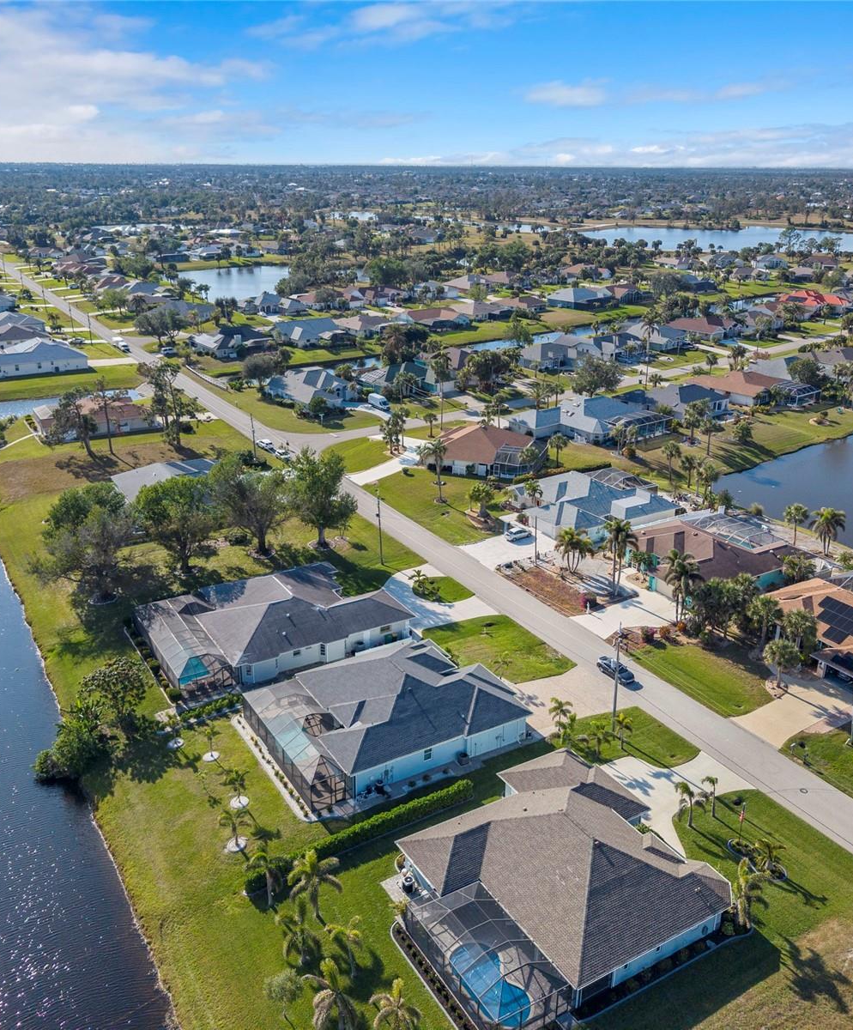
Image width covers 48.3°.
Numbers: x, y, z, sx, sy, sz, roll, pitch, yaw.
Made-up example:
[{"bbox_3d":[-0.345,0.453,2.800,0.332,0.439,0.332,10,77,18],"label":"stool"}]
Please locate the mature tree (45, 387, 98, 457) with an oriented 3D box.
[{"bbox_3d":[-67.039,-17.192,179.735,9.800,12.800,9.000,0,20,0],"label":"mature tree"}]

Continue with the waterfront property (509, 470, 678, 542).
[{"bbox_3d":[26.378,-2.808,153.391,27.030,5.100,20.405,-11,23,-28],"label":"waterfront property"}]

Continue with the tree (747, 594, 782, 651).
[{"bbox_3d":[38.849,12.492,109.205,4.100,7.200,4.100,0,20,0],"label":"tree"}]

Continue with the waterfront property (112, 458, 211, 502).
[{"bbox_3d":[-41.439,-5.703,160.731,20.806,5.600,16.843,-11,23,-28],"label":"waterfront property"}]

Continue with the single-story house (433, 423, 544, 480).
[{"bbox_3d":[11.742,-13.133,180.786,19.000,5.300,21.300,9,22,21],"label":"single-story house"}]

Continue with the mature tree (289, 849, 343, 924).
[{"bbox_3d":[-7.950,26.760,69.050,4.200,5.800,4.200,0,20,0],"label":"mature tree"}]

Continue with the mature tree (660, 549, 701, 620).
[{"bbox_3d":[30.955,8.923,115.704,4.900,9.300,4.900,0,20,0],"label":"mature tree"}]

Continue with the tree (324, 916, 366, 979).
[{"bbox_3d":[-5.493,29.979,65.694,3.200,5.100,3.300,0,20,0],"label":"tree"}]

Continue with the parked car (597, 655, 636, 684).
[{"bbox_3d":[20.975,17.028,104.824,1.860,1.540,4.600,-11,23,-28],"label":"parked car"}]

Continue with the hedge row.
[{"bbox_3d":[-5.088,26.729,80.239,21.600,1.150,1.350,-13,24,-31],"label":"hedge row"}]

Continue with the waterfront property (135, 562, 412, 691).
[{"bbox_3d":[-18.238,11.423,113.950,29.150,5.300,20.140,-11,23,-28],"label":"waterfront property"}]

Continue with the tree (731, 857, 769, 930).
[{"bbox_3d":[23.893,28.102,70.133,3.100,5.900,3.500,0,20,0],"label":"tree"}]

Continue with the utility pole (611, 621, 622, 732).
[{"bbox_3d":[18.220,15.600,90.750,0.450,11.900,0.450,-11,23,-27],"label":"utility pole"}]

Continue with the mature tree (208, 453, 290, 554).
[{"bbox_3d":[-25.257,-1.347,137.027,11.300,14.100,11.300,0,20,0],"label":"mature tree"}]

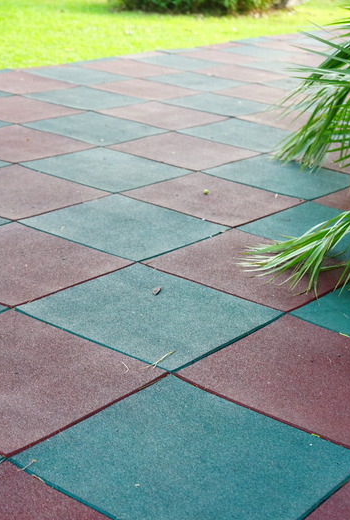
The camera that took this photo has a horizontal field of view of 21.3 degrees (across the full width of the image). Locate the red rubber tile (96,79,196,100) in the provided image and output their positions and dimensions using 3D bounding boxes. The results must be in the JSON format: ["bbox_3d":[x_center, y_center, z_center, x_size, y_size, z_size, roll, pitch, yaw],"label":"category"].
[{"bbox_3d":[-0.169,-0.978,5.415,0.500,0.030,0.500,18,24,32],"label":"red rubber tile"}]

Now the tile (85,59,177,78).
[{"bbox_3d":[-0.270,-1.219,6.009,0.500,0.030,0.500,18,24,33],"label":"tile"}]

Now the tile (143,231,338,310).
[{"bbox_3d":[0.239,0.029,2.716,0.500,0.030,0.500,18,24,33],"label":"tile"}]

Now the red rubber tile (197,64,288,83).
[{"bbox_3d":[0.430,-1.222,6.216,0.500,0.030,0.500,18,24,32],"label":"red rubber tile"}]

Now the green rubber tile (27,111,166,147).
[{"bbox_3d":[-0.370,-0.602,4.348,0.500,0.030,0.500,18,24,32],"label":"green rubber tile"}]

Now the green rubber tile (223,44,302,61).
[{"bbox_3d":[0.647,-1.584,7.194,0.500,0.030,0.500,18,24,33],"label":"green rubber tile"}]

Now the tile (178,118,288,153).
[{"bbox_3d":[0.340,-0.582,4.401,0.500,0.030,0.500,18,24,33],"label":"tile"}]

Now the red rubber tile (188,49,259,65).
[{"bbox_3d":[0.351,-1.502,6.963,0.500,0.030,0.500,18,24,32],"label":"red rubber tile"}]

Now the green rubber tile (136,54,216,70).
[{"bbox_3d":[0.033,-1.343,6.411,0.500,0.030,0.500,18,24,33],"label":"green rubber tile"}]

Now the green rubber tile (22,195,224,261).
[{"bbox_3d":[-0.160,-0.101,2.986,0.500,0.030,0.500,18,24,33],"label":"green rubber tile"}]

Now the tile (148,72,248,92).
[{"bbox_3d":[0.137,-1.085,5.730,0.500,0.030,0.500,18,24,33],"label":"tile"}]

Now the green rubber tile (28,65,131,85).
[{"bbox_3d":[-0.573,-1.099,5.619,0.500,0.030,0.500,18,24,33],"label":"green rubber tile"}]

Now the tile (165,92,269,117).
[{"bbox_3d":[0.237,-0.842,5.140,0.500,0.030,0.500,18,24,32],"label":"tile"}]

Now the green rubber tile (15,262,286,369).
[{"bbox_3d":[-0.059,0.143,2.389,0.500,0.030,0.500,18,24,32],"label":"green rubber tile"}]

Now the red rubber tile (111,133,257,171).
[{"bbox_3d":[0.035,-0.469,4.077,0.500,0.030,0.500,18,24,32],"label":"red rubber tile"}]

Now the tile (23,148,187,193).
[{"bbox_3d":[-0.266,-0.353,3.692,0.500,0.030,0.500,18,24,32],"label":"tile"}]

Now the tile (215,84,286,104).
[{"bbox_3d":[0.543,-0.954,5.456,0.500,0.030,0.500,18,24,33],"label":"tile"}]

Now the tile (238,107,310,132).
[{"bbox_3d":[0.659,-0.707,4.872,0.500,0.030,0.500,19,24,34],"label":"tile"}]

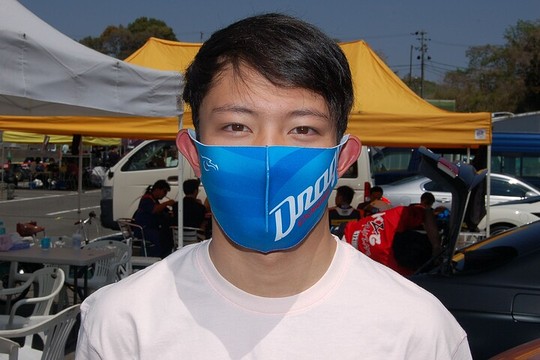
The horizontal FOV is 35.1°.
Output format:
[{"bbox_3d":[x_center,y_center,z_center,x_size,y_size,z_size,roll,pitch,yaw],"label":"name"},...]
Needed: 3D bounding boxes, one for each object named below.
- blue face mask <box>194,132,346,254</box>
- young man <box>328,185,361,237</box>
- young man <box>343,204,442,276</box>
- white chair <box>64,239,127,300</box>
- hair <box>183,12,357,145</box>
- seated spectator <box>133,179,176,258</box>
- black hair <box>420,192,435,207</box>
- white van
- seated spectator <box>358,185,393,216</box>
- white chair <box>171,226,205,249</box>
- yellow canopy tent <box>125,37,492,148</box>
[{"bbox_3d":[-0.003,0.010,0.875,0.160,0.128,0.110,2,1,0],"label":"blue face mask"},{"bbox_3d":[0.819,0.713,9.400,0.460,1.280,0.700,1,2,-9],"label":"young man"},{"bbox_3d":[0.615,0.808,4.800,0.720,1.320,0.520,0,2,-30],"label":"young man"},{"bbox_3d":[-1.574,0.946,7.800,0.560,0.800,0.560,2,2,27],"label":"white chair"},{"bbox_3d":[-0.002,-0.105,0.950,0.187,0.170,0.215,2,1,0],"label":"hair"},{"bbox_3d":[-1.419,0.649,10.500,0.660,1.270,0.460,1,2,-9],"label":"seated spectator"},{"bbox_3d":[1.879,0.253,10.200,0.170,0.180,0.200,1,1,6],"label":"black hair"},{"bbox_3d":[-0.530,0.183,15.650,4.700,1.960,1.690,1,1,5],"label":"white van"},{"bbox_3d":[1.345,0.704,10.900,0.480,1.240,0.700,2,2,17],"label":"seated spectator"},{"bbox_3d":[-0.972,0.921,10.200,0.480,0.760,0.510,1,2,9],"label":"white chair"},{"bbox_3d":[-0.200,-0.260,11.000,5.800,3.100,3.000,1,2,10],"label":"yellow canopy tent"}]

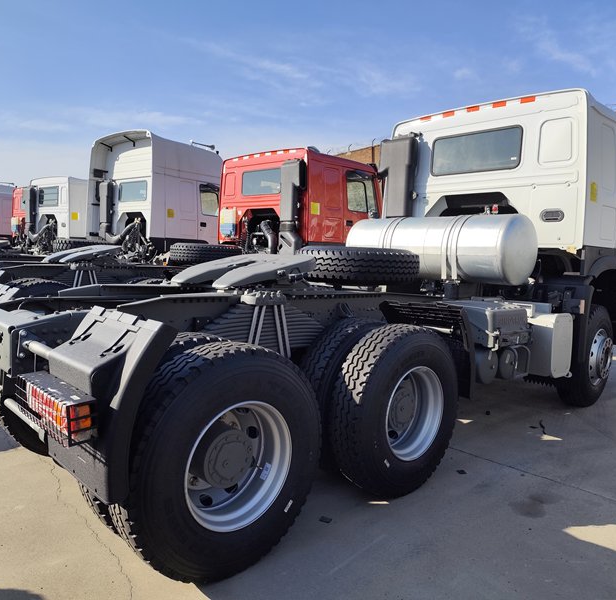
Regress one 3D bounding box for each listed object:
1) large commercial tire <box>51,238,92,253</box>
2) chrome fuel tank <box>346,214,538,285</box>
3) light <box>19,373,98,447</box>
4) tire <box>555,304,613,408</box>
[{"bbox_3d":[-4.539,-1.047,10.723,1.100,0.300,1.100,6,7,44],"label":"large commercial tire"},{"bbox_3d":[1.285,-0.523,5.407,0.640,0.640,1.950,-3,7,-43],"label":"chrome fuel tank"},{"bbox_3d":[-0.955,0.394,1.998,0.110,0.145,0.560,-3,7,-43],"label":"light"},{"bbox_3d":[2.958,0.593,5.760,1.085,1.085,0.310,-3,7,-43],"label":"tire"}]

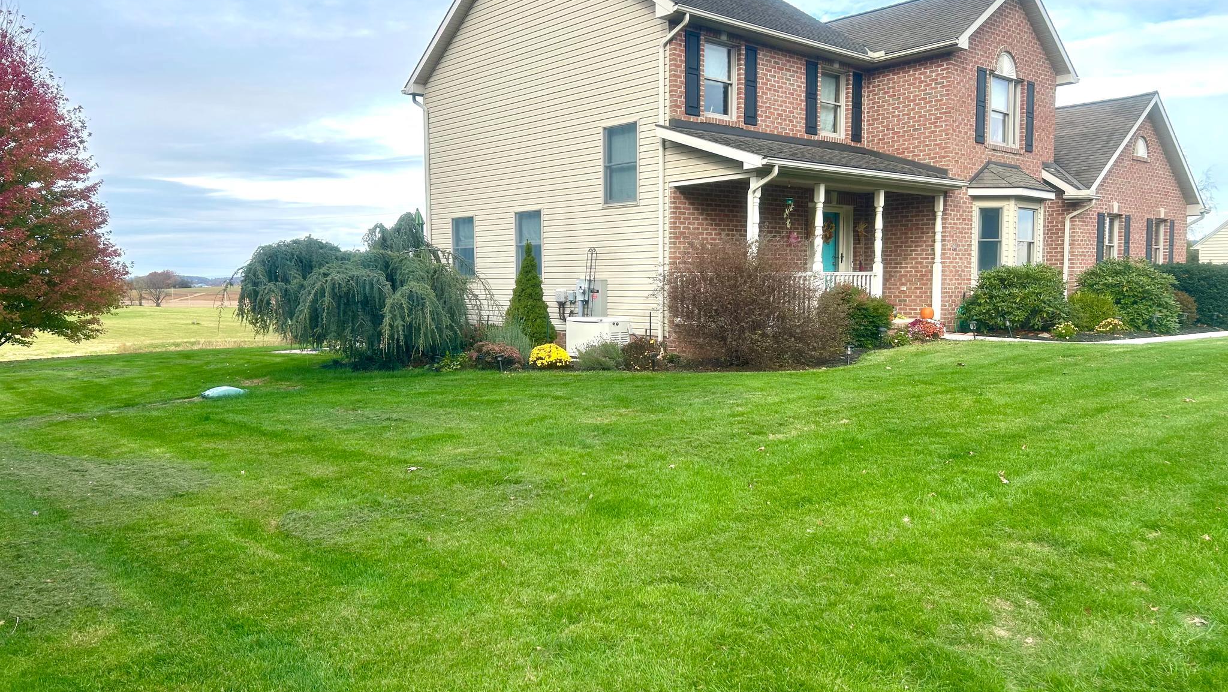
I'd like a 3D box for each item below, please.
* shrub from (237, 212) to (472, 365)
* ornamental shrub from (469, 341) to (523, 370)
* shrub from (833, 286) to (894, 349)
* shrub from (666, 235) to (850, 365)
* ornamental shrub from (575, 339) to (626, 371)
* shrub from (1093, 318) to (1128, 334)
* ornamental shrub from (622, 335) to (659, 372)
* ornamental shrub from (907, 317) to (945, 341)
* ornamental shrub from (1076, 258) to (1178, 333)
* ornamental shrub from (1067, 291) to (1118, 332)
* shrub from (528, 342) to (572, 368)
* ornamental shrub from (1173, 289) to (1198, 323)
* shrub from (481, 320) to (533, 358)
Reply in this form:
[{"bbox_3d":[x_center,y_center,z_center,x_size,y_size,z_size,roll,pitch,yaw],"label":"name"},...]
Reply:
[{"bbox_3d":[-4.729,-1.092,16.897,4.280,2.712,3.500,-2,4,-16],"label":"shrub"},{"bbox_3d":[-1.919,0.148,14.943,0.858,0.475,0.788,-1,4,-7],"label":"ornamental shrub"},{"bbox_3d":[4.181,-0.501,15.549,1.030,1.040,0.989,0,4,15],"label":"shrub"},{"bbox_3d":[2.076,-0.654,13.529,2.625,1.888,2.221,0,4,9],"label":"shrub"},{"bbox_3d":[-0.211,0.126,14.499,0.775,0.446,0.720,0,4,-1],"label":"ornamental shrub"},{"bbox_3d":[9.591,-0.392,17.800,0.664,0.307,0.620,2,5,28],"label":"shrub"},{"bbox_3d":[0.418,0.093,14.349,0.594,0.527,0.580,0,4,2],"label":"ornamental shrub"},{"bbox_3d":[5.793,-0.312,17.164,0.687,0.424,0.586,1,5,19],"label":"ornamental shrub"},{"bbox_3d":[10.777,-1.059,19.385,1.969,1.514,1.817,2,5,29],"label":"ornamental shrub"},{"bbox_3d":[9.687,-0.708,18.700,1.000,0.820,0.950,2,5,27],"label":"ornamental shrub"},{"bbox_3d":[-1.028,0.146,14.749,0.670,0.398,0.660,-1,4,-4],"label":"shrub"},{"bbox_3d":[13.191,-0.913,21.404,0.656,0.788,0.626,2,5,32],"label":"ornamental shrub"},{"bbox_3d":[-1.844,-0.095,15.902,0.866,0.717,0.800,-1,4,-7],"label":"shrub"}]

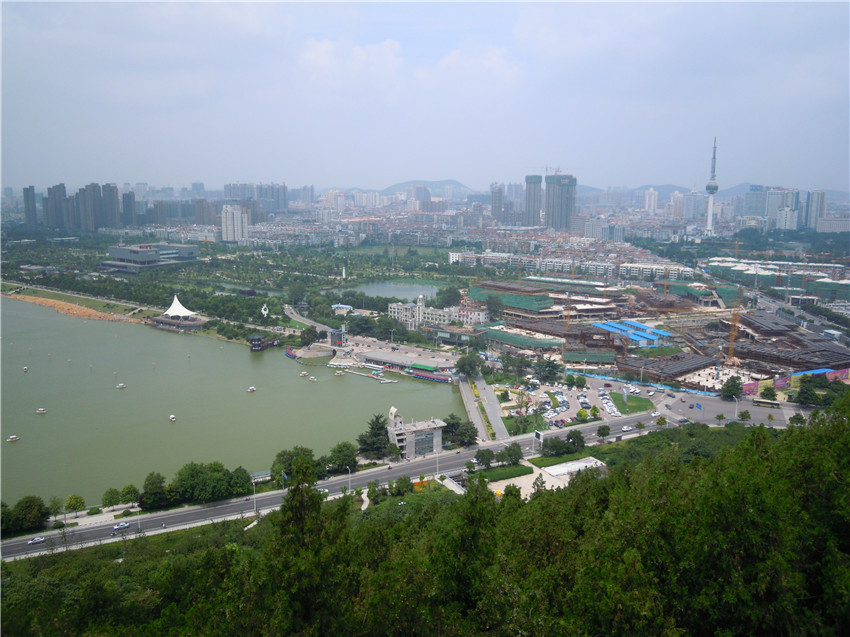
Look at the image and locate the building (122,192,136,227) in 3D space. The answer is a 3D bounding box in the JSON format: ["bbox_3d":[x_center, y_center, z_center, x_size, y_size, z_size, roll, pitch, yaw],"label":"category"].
[{"bbox_3d":[-710.470,-260.050,1650.470,25.000,84.000,16.000,7,13,31],"label":"building"}]

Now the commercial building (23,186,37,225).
[{"bbox_3d":[-988.320,-279.410,1717.550,23.000,95.000,17.000,7,13,31],"label":"commercial building"}]

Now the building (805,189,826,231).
[{"bbox_3d":[927.160,-252.970,1627.250,36.000,90.000,22.000,7,13,31],"label":"building"}]

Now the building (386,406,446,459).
[{"bbox_3d":[-2.810,42.680,256.710,20.500,16.000,8.000,-5,12,-26],"label":"building"}]

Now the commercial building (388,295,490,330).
[{"bbox_3d":[8.560,-7.230,505.570,74.000,23.000,31.000,7,13,32],"label":"commercial building"}]

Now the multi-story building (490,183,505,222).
[{"bbox_3d":[193.640,-298.740,1816.570,26.000,104.000,22.000,7,13,31],"label":"multi-story building"}]

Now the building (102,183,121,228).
[{"bbox_3d":[-716.890,-254.380,1572.500,29.000,102.000,20.000,7,13,31],"label":"building"}]

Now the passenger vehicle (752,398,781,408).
[{"bbox_3d":[156.140,38.890,313.940,11.000,3.100,2.500,5,12,23],"label":"passenger vehicle"}]

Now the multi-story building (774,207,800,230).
[{"bbox_3d":[810.910,-219.160,1535.880,45.000,59.000,21.000,6,12,27],"label":"multi-story building"}]

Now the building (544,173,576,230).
[{"bbox_3d":[321.340,-271.520,1616.280,66.000,126.000,30.000,6,12,27],"label":"building"}]

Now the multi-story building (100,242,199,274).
[{"bbox_3d":[-329.830,-72.720,825.470,70.000,27.500,84.000,7,13,32],"label":"multi-story building"}]

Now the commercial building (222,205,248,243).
[{"bbox_3d":[-340.950,-169.810,1224.710,41.000,65.000,24.000,6,12,27],"label":"commercial building"}]

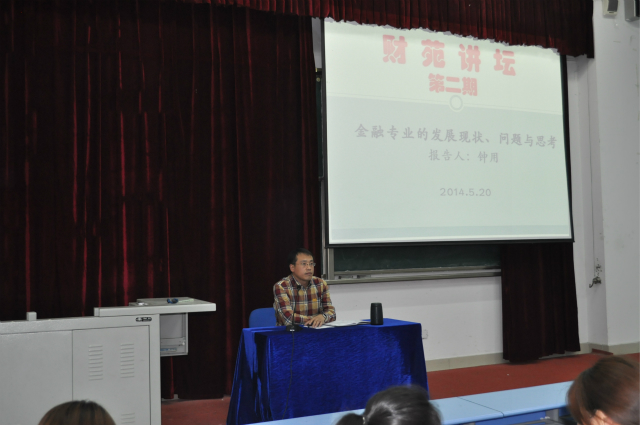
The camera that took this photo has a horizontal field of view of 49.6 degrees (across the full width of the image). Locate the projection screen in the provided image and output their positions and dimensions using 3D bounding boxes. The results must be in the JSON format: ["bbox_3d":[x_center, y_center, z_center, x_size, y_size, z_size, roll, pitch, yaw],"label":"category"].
[{"bbox_3d":[1.407,-0.794,7.046,3.035,2.240,0.060,0,-3,-25],"label":"projection screen"}]

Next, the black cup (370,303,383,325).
[{"bbox_3d":[0.409,0.727,4.977,0.086,0.153,0.086,-1,-3,0],"label":"black cup"}]

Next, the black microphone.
[{"bbox_3d":[-0.174,0.640,4.700,0.085,0.325,0.125,-2,-3,27],"label":"black microphone"}]

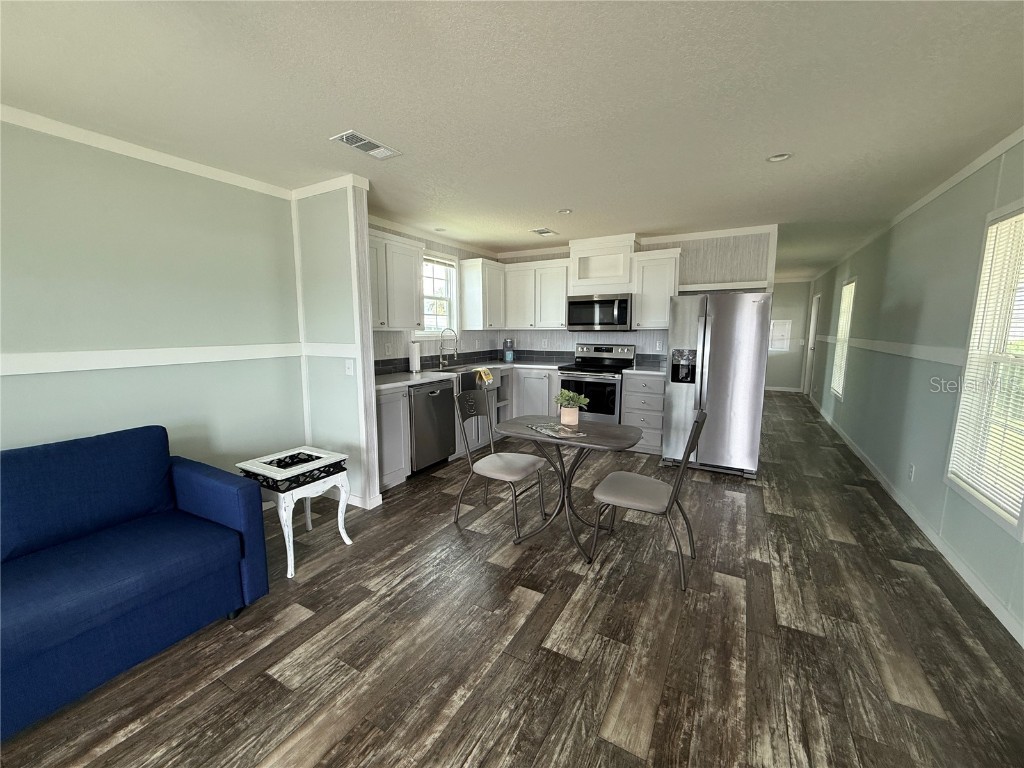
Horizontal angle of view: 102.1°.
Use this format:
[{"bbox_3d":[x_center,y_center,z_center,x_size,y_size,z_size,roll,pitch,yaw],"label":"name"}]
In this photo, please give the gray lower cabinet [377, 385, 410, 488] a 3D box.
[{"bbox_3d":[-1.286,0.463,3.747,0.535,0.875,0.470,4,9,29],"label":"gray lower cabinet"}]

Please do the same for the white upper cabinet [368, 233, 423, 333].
[{"bbox_3d":[-1.259,-0.928,3.832,0.310,0.863,0.940,4,9,29],"label":"white upper cabinet"}]

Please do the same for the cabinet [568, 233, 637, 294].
[{"bbox_3d":[1.107,-1.406,4.994,0.785,0.655,0.325,4,9,29],"label":"cabinet"}]

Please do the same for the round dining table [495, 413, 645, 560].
[{"bbox_3d":[0.360,0.657,2.746,0.907,0.738,0.616,4,8,29],"label":"round dining table"}]

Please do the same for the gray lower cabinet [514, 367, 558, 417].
[{"bbox_3d":[0.451,0.232,5.473,0.619,0.880,0.626,4,8,29],"label":"gray lower cabinet"}]

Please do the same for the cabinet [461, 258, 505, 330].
[{"bbox_3d":[-0.362,-1.151,5.428,0.315,0.865,0.570,4,9,29],"label":"cabinet"}]

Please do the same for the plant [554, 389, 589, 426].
[{"bbox_3d":[0.424,0.154,2.908,0.240,0.245,0.220,0,8,0],"label":"plant"}]

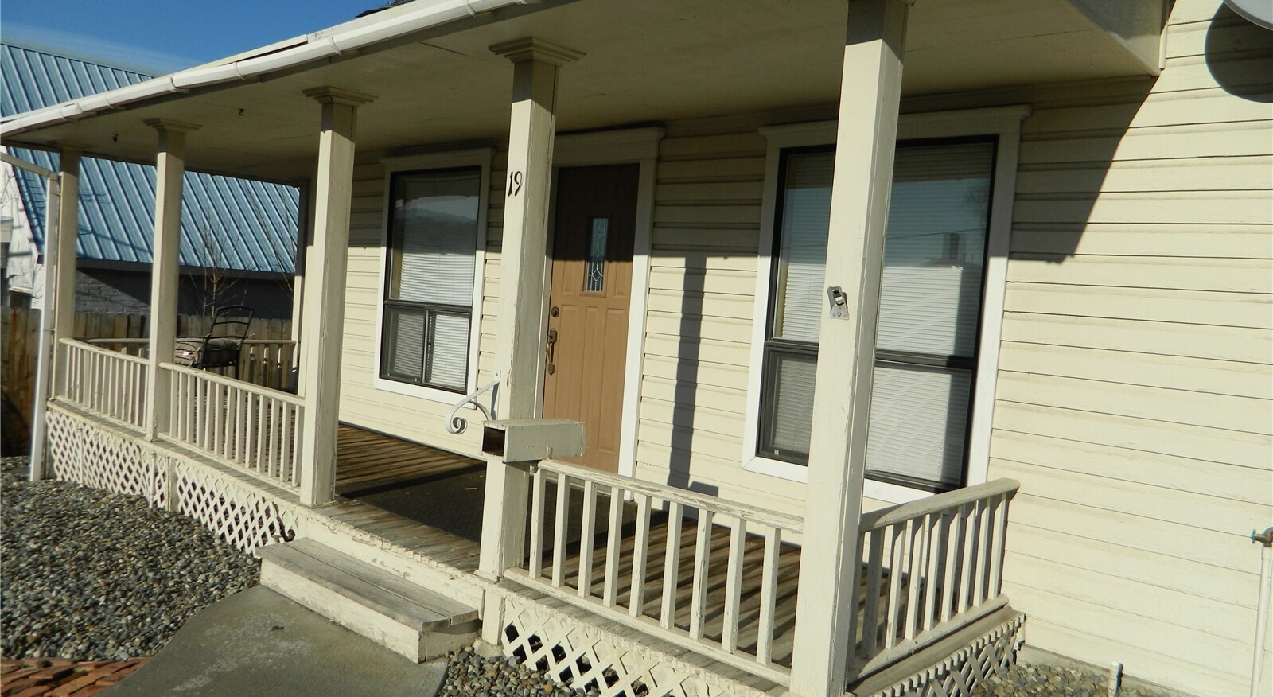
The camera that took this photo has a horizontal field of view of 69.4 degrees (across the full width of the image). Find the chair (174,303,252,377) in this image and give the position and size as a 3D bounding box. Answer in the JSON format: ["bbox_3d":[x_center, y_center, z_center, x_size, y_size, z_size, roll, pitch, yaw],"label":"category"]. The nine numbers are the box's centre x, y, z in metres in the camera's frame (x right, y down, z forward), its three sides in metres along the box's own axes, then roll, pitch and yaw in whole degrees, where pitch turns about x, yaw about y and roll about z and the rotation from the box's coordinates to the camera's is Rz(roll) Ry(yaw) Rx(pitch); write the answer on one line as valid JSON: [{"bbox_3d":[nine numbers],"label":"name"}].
[{"bbox_3d":[-4.114,0.058,8.749,0.700,0.930,0.600,4,3,8],"label":"chair"}]

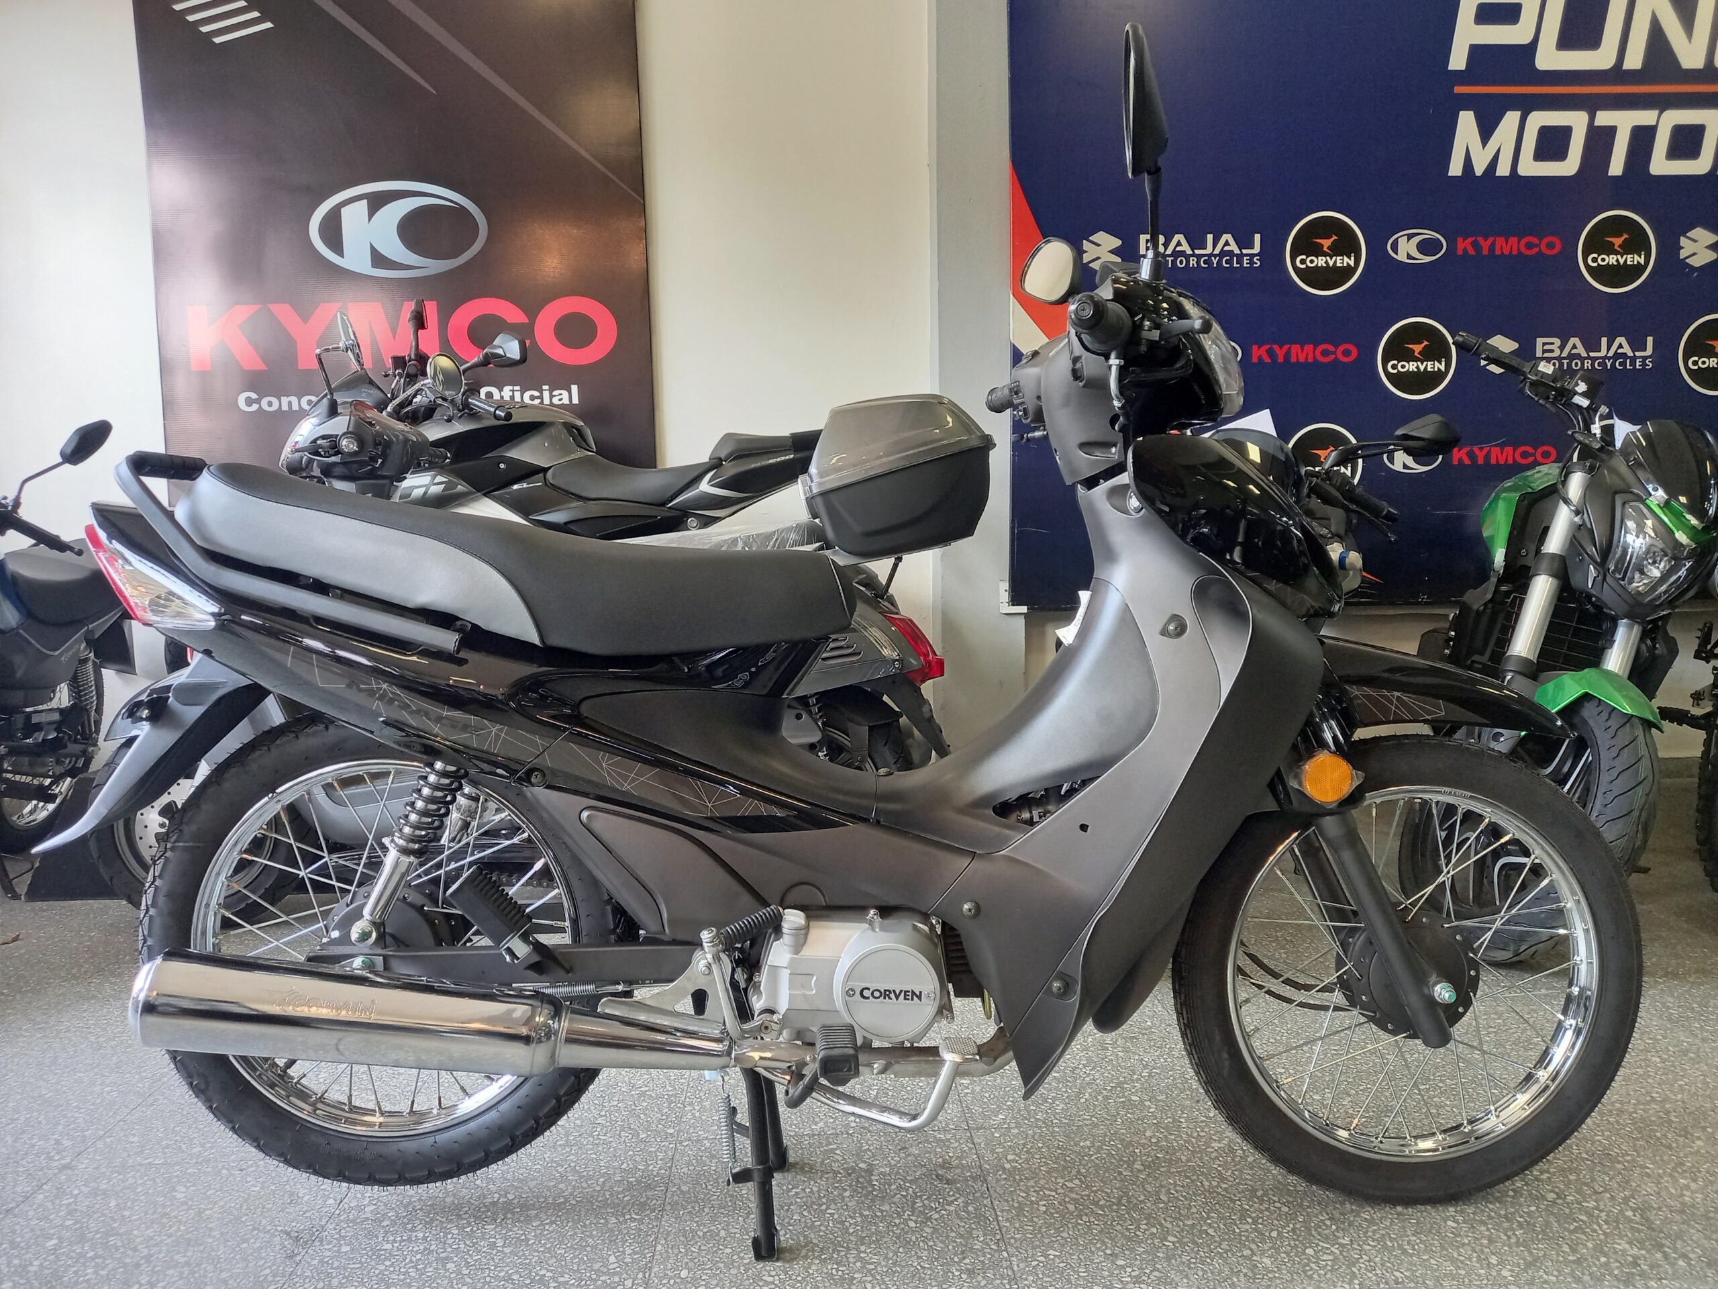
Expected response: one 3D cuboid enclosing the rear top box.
[{"bbox_3d":[0.058,-0.340,2.540,0.365,0.280,0.400,-12,7,-4],"label":"rear top box"}]

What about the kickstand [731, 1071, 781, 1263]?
[{"bbox_3d":[-0.118,0.566,1.420,0.075,0.220,0.170,0,6,0],"label":"kickstand"}]

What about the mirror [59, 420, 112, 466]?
[{"bbox_3d":[-1.560,-0.408,2.500,0.125,0.070,0.045,-36,18,-17],"label":"mirror"}]

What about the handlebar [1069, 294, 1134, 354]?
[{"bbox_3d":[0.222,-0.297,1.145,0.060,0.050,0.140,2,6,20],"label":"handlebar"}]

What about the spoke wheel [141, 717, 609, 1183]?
[{"bbox_3d":[-0.578,0.364,1.480,0.557,0.557,0.095,0,6,0],"label":"spoke wheel"}]

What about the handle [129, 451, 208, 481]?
[{"bbox_3d":[-0.787,-0.204,1.415,0.036,0.036,0.180,0,6,0],"label":"handle"}]

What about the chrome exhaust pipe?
[{"bbox_3d":[-0.455,0.395,1.325,0.625,0.098,0.098,5,6,0],"label":"chrome exhaust pipe"}]

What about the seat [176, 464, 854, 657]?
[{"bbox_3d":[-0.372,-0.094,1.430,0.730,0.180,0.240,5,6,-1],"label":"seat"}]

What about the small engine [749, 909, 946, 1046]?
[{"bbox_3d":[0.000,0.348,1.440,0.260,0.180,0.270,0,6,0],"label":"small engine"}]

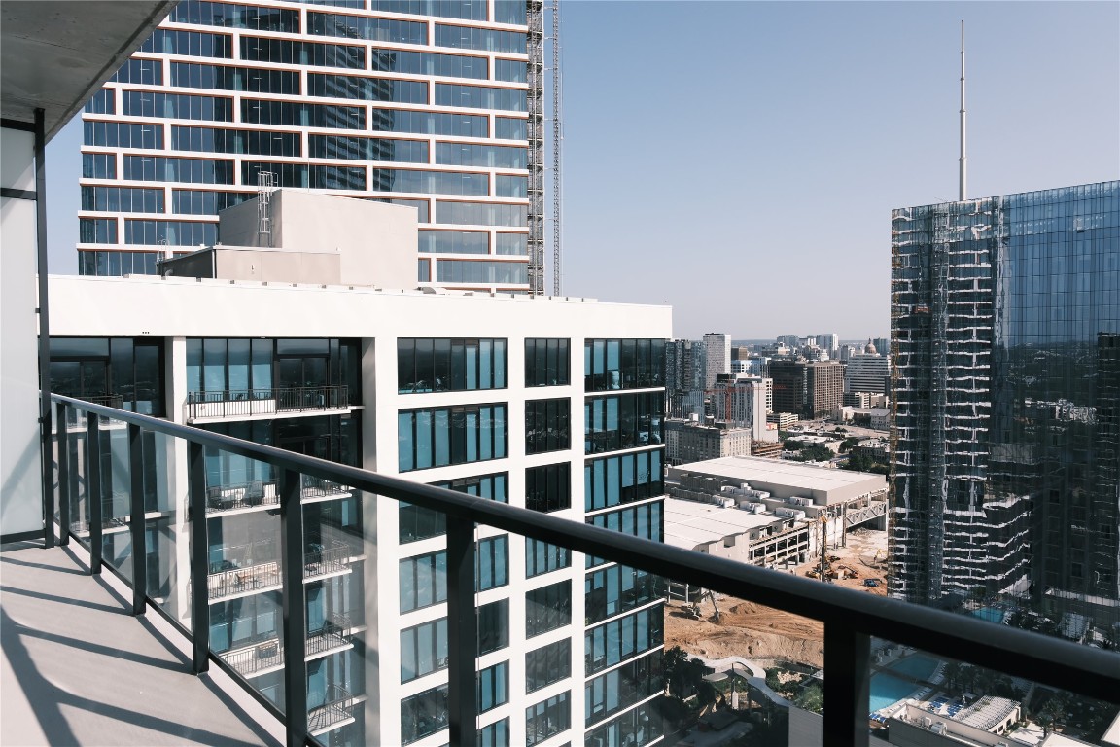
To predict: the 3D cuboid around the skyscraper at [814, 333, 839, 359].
[{"bbox_3d":[699.290,-52.880,1949.760,26.000,99.500,44.000,-2,3,-44],"label":"skyscraper"}]

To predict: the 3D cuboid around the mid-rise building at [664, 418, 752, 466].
[{"bbox_3d":[113.450,60.560,623.260,39.000,44.000,80.000,-2,3,-44],"label":"mid-rise building"}]

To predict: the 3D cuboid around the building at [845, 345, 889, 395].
[{"bbox_3d":[440.670,11.960,1062.900,30.000,80.000,62.000,-2,3,-44],"label":"building"}]

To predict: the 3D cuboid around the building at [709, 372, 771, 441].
[{"bbox_3d":[174.510,37.590,712.570,34.000,76.000,44.000,-2,3,-44],"label":"building"}]

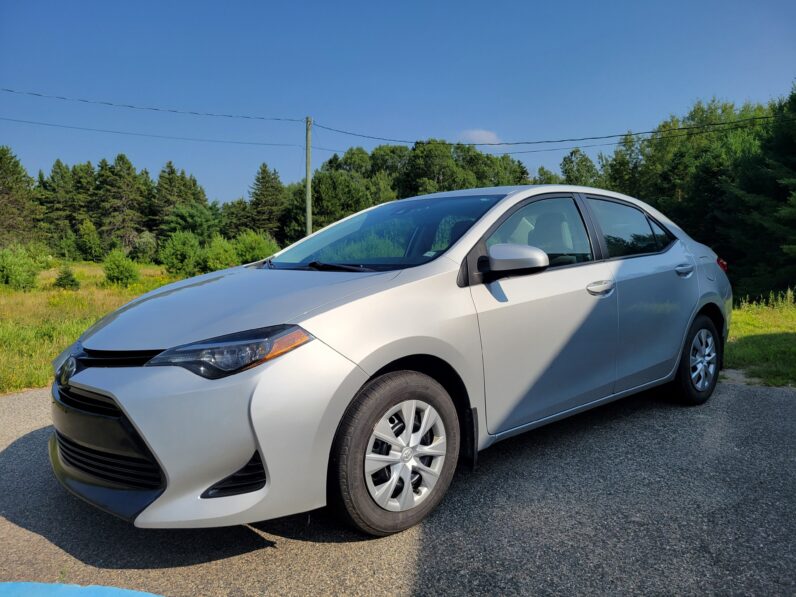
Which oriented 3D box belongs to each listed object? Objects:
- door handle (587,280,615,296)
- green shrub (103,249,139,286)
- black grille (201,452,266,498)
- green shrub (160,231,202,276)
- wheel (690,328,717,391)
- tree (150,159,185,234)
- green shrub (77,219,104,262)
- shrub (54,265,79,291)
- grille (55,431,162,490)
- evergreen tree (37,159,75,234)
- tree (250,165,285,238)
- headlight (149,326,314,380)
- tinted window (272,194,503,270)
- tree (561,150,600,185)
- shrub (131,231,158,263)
[{"bbox_3d":[1.030,-0.050,3.025,0.235,0.055,0.050,-5,8,-41],"label":"door handle"},{"bbox_3d":[-7.658,-0.855,16.500,1.000,1.080,1.000,-3,7,-25],"label":"green shrub"},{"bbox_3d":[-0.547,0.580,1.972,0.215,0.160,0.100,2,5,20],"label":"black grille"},{"bbox_3d":[-7.968,-1.664,21.927,1.550,1.650,1.470,0,5,0],"label":"green shrub"},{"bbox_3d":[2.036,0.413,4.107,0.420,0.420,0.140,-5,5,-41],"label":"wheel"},{"bbox_3d":[-17.934,-6.782,46.165,2.640,7.620,2.510,0,5,0],"label":"tree"},{"bbox_3d":[-22.115,-4.171,43.000,2.000,3.100,2.000,-3,4,-27],"label":"green shrub"},{"bbox_3d":[-8.292,-0.537,14.972,0.650,0.630,0.620,0,5,0],"label":"shrub"},{"bbox_3d":[-1.176,0.558,2.322,0.180,0.160,1.000,-5,8,-41],"label":"grille"},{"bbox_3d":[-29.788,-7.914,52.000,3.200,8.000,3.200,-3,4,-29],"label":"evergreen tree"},{"bbox_3d":[-9.244,-6.012,41.699,2.530,6.840,2.400,0,5,0],"label":"tree"},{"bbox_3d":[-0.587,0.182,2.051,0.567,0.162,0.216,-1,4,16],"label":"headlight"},{"bbox_3d":[-0.058,-0.406,3.198,0.887,0.120,1.360,-35,26,-33],"label":"tinted window"},{"bbox_3d":[12.820,-7.165,42.000,3.200,7.000,3.200,2,6,17],"label":"tree"},{"bbox_3d":[-15.265,-3.070,35.911,1.690,2.020,1.600,0,5,0],"label":"shrub"}]

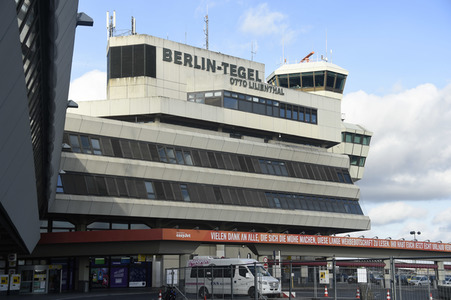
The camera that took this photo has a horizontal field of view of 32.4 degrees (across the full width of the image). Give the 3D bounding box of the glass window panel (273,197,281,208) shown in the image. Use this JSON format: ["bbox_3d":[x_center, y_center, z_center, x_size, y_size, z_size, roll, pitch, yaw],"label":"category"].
[{"bbox_3d":[5.899,6.047,89.341,0.966,1.238,0.100,8,-32,-43],"label":"glass window panel"}]

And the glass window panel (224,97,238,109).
[{"bbox_3d":[0.604,-5.318,88.379,2.155,1.190,0.100,8,-12,-43],"label":"glass window panel"}]

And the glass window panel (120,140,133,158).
[{"bbox_3d":[-9.570,-0.048,75.024,1.017,1.744,0.100,8,-31,-41],"label":"glass window panel"}]

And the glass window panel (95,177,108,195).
[{"bbox_3d":[-12.054,3.451,75.442,1.100,2.300,0.100,8,-31,-43],"label":"glass window panel"}]

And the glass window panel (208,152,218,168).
[{"bbox_3d":[-1.384,1.067,84.202,0.989,1.905,0.100,8,-32,-43],"label":"glass window panel"}]

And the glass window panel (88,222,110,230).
[{"bbox_3d":[-12.946,7.860,79.744,2.600,0.880,0.100,8,-12,-43],"label":"glass window panel"}]

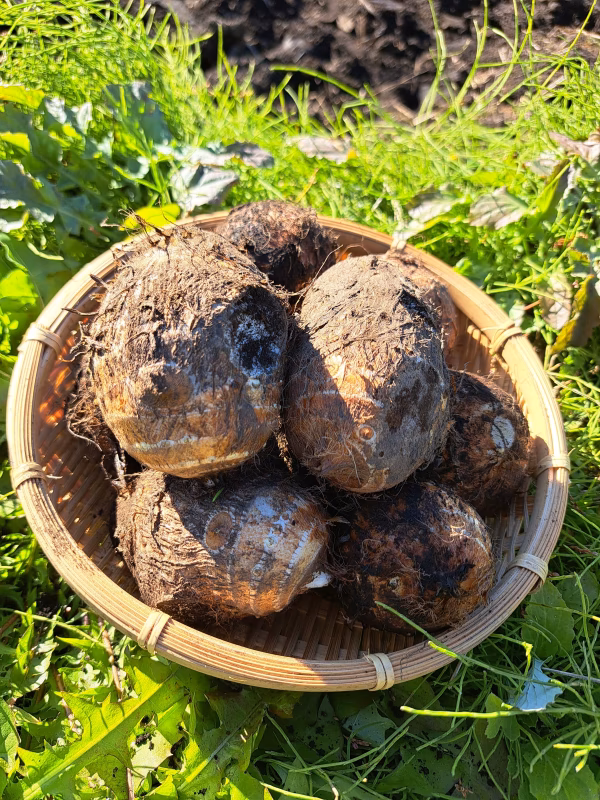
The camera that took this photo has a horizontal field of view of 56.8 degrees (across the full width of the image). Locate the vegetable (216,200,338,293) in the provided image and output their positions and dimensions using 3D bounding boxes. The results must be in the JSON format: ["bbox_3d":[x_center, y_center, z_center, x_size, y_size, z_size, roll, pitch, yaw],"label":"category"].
[{"bbox_3d":[-0.015,-0.094,0.357,0.077,0.066,0.070,8,53,0],"label":"vegetable"}]

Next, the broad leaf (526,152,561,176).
[{"bbox_3d":[0.222,-0.214,0.504,0.034,0.014,0.029,8,55,0],"label":"broad leaf"}]

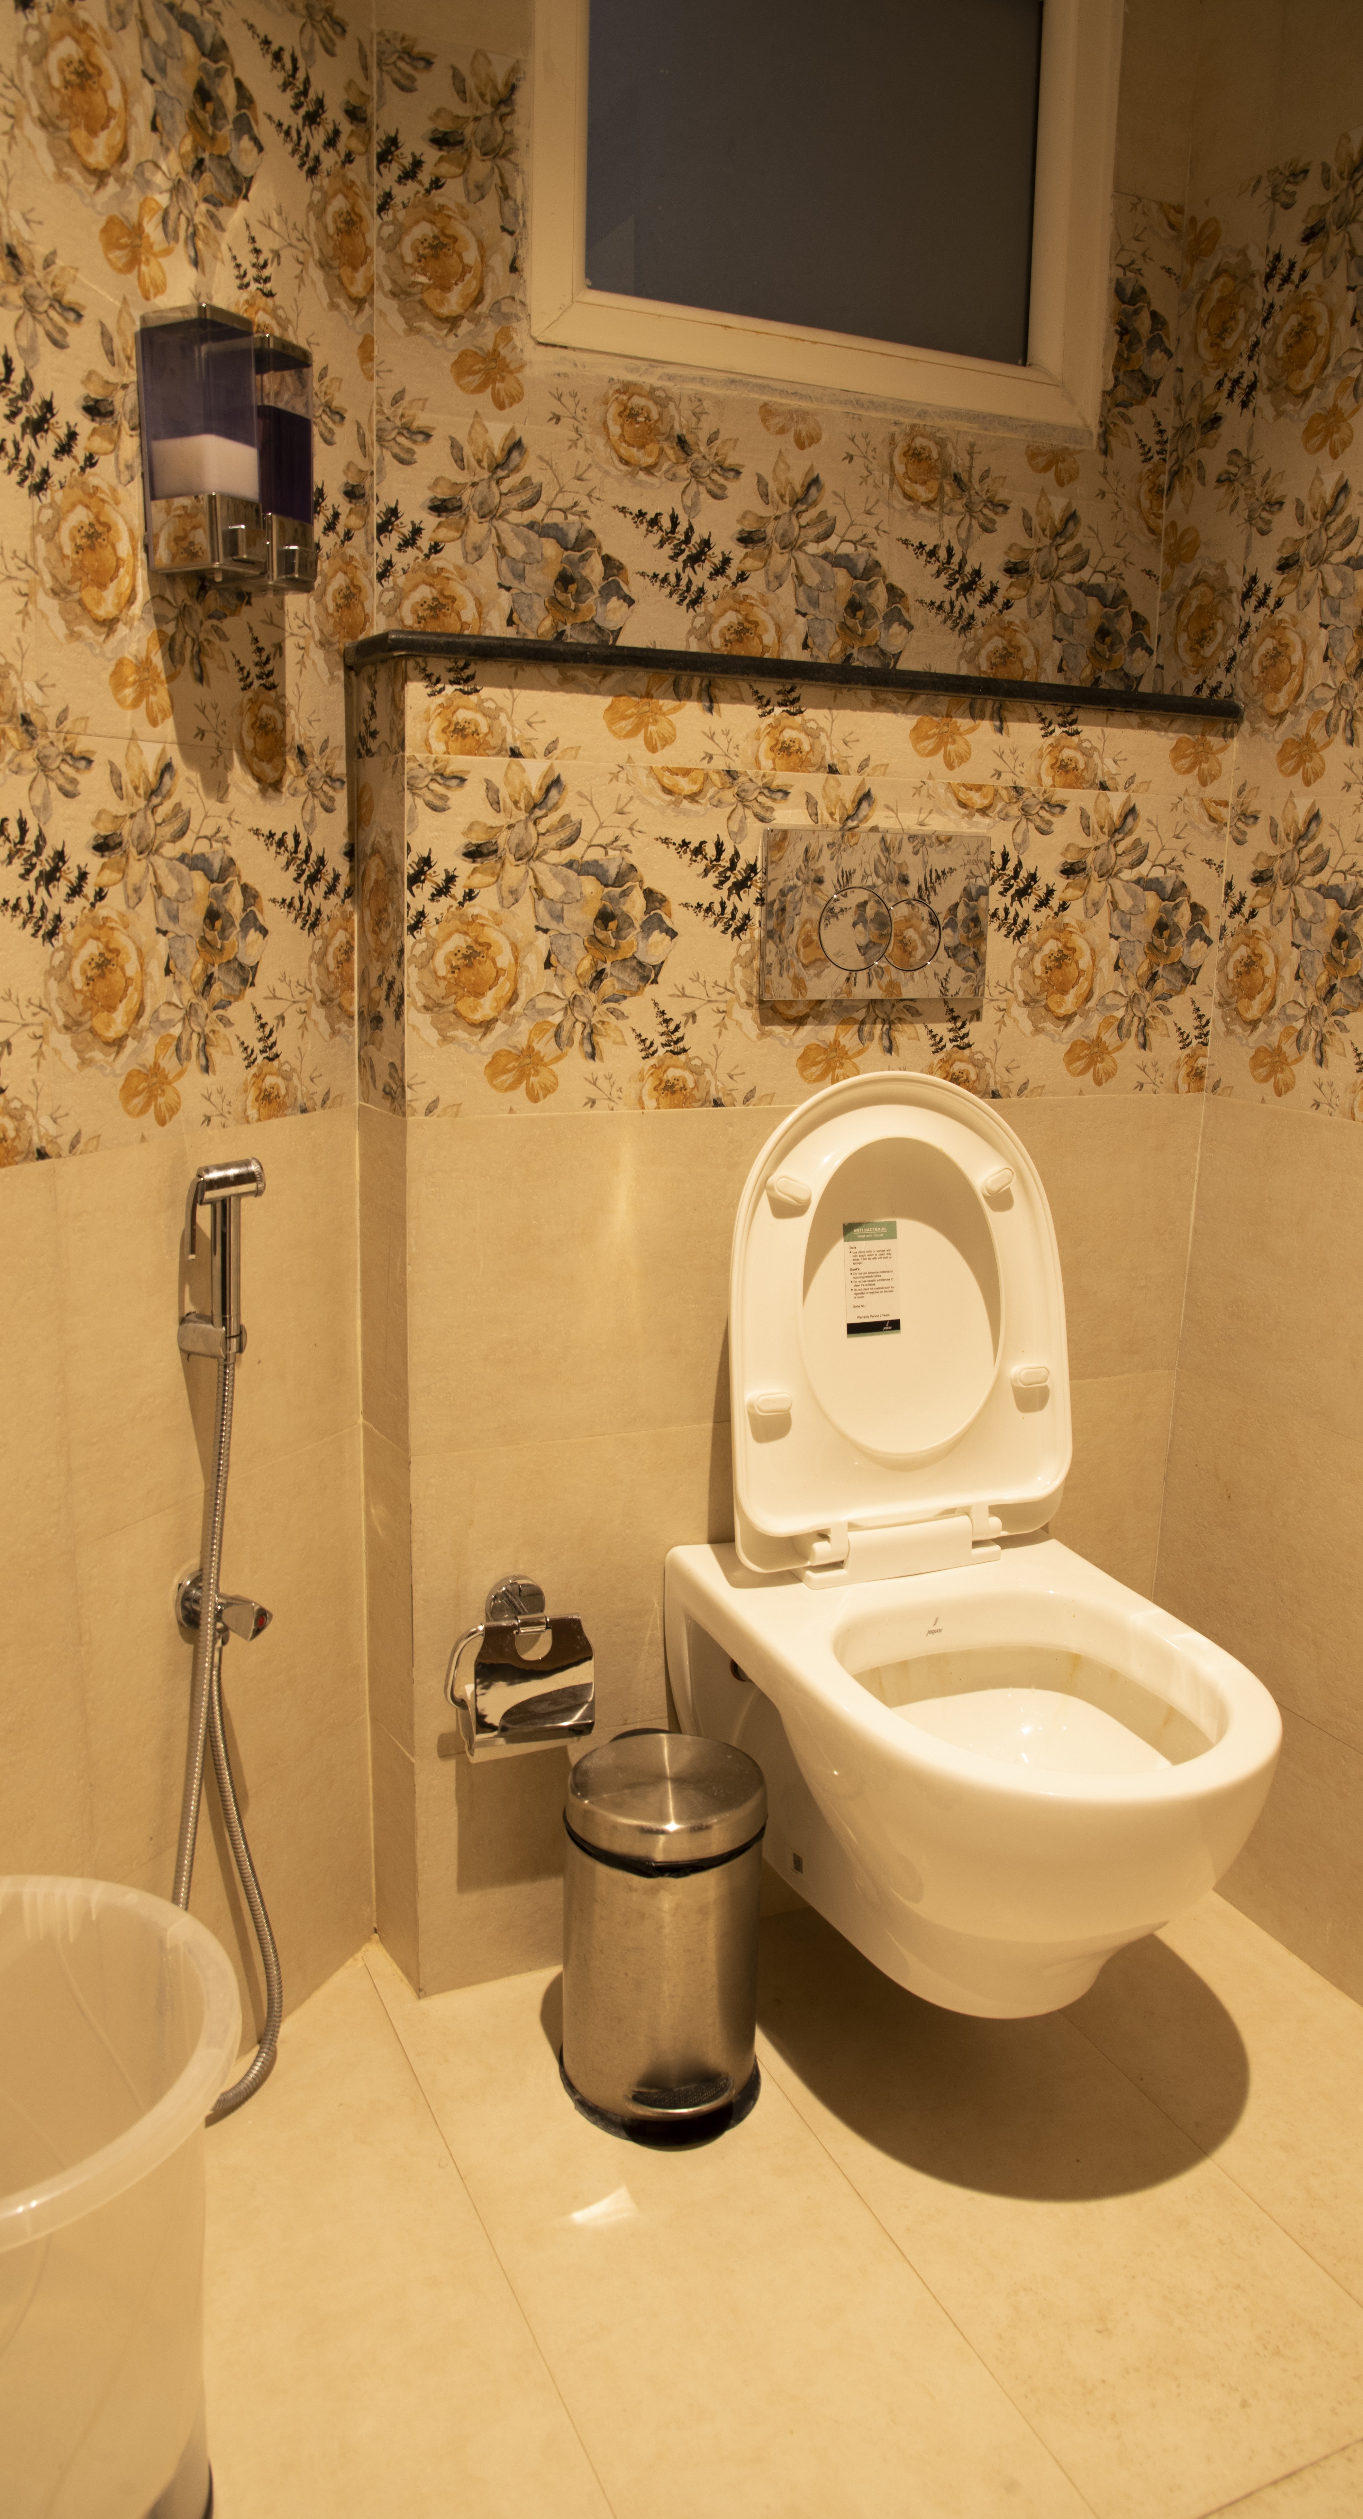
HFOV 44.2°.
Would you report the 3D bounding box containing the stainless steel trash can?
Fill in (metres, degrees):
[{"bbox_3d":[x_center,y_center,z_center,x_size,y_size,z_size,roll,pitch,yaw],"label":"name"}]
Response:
[{"bbox_3d":[-0.015,0.589,1.480,0.179,0.296,0.199,-1,13,-11],"label":"stainless steel trash can"}]

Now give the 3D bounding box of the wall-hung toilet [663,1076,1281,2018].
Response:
[{"bbox_3d":[0.278,0.274,1.441,0.370,0.816,0.552,-4,14,-24],"label":"wall-hung toilet"}]

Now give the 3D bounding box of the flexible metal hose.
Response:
[{"bbox_3d":[-0.376,0.401,1.391,0.065,0.677,0.144,8,14,25],"label":"flexible metal hose"}]

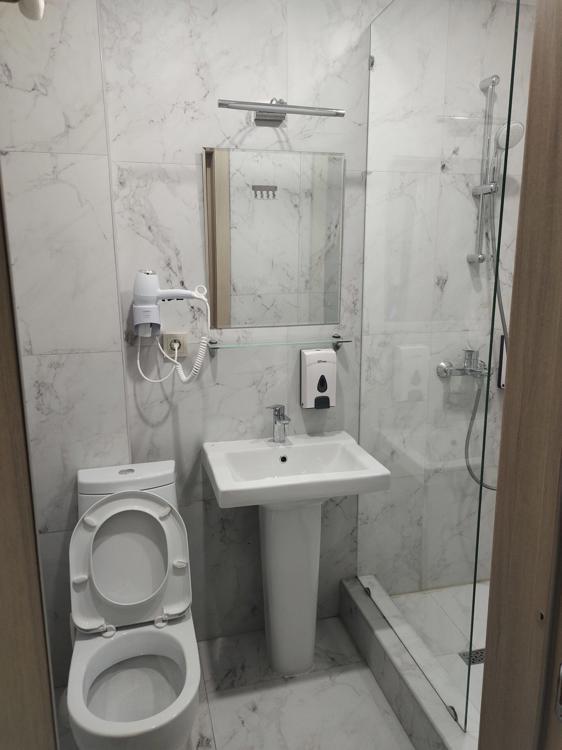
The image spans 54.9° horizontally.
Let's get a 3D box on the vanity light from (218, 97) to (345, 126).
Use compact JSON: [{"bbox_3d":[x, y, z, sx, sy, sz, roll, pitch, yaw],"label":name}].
[{"bbox_3d":[-0.012,-0.857,1.762,0.410,0.065,0.175,-3,12,-14],"label":"vanity light"}]

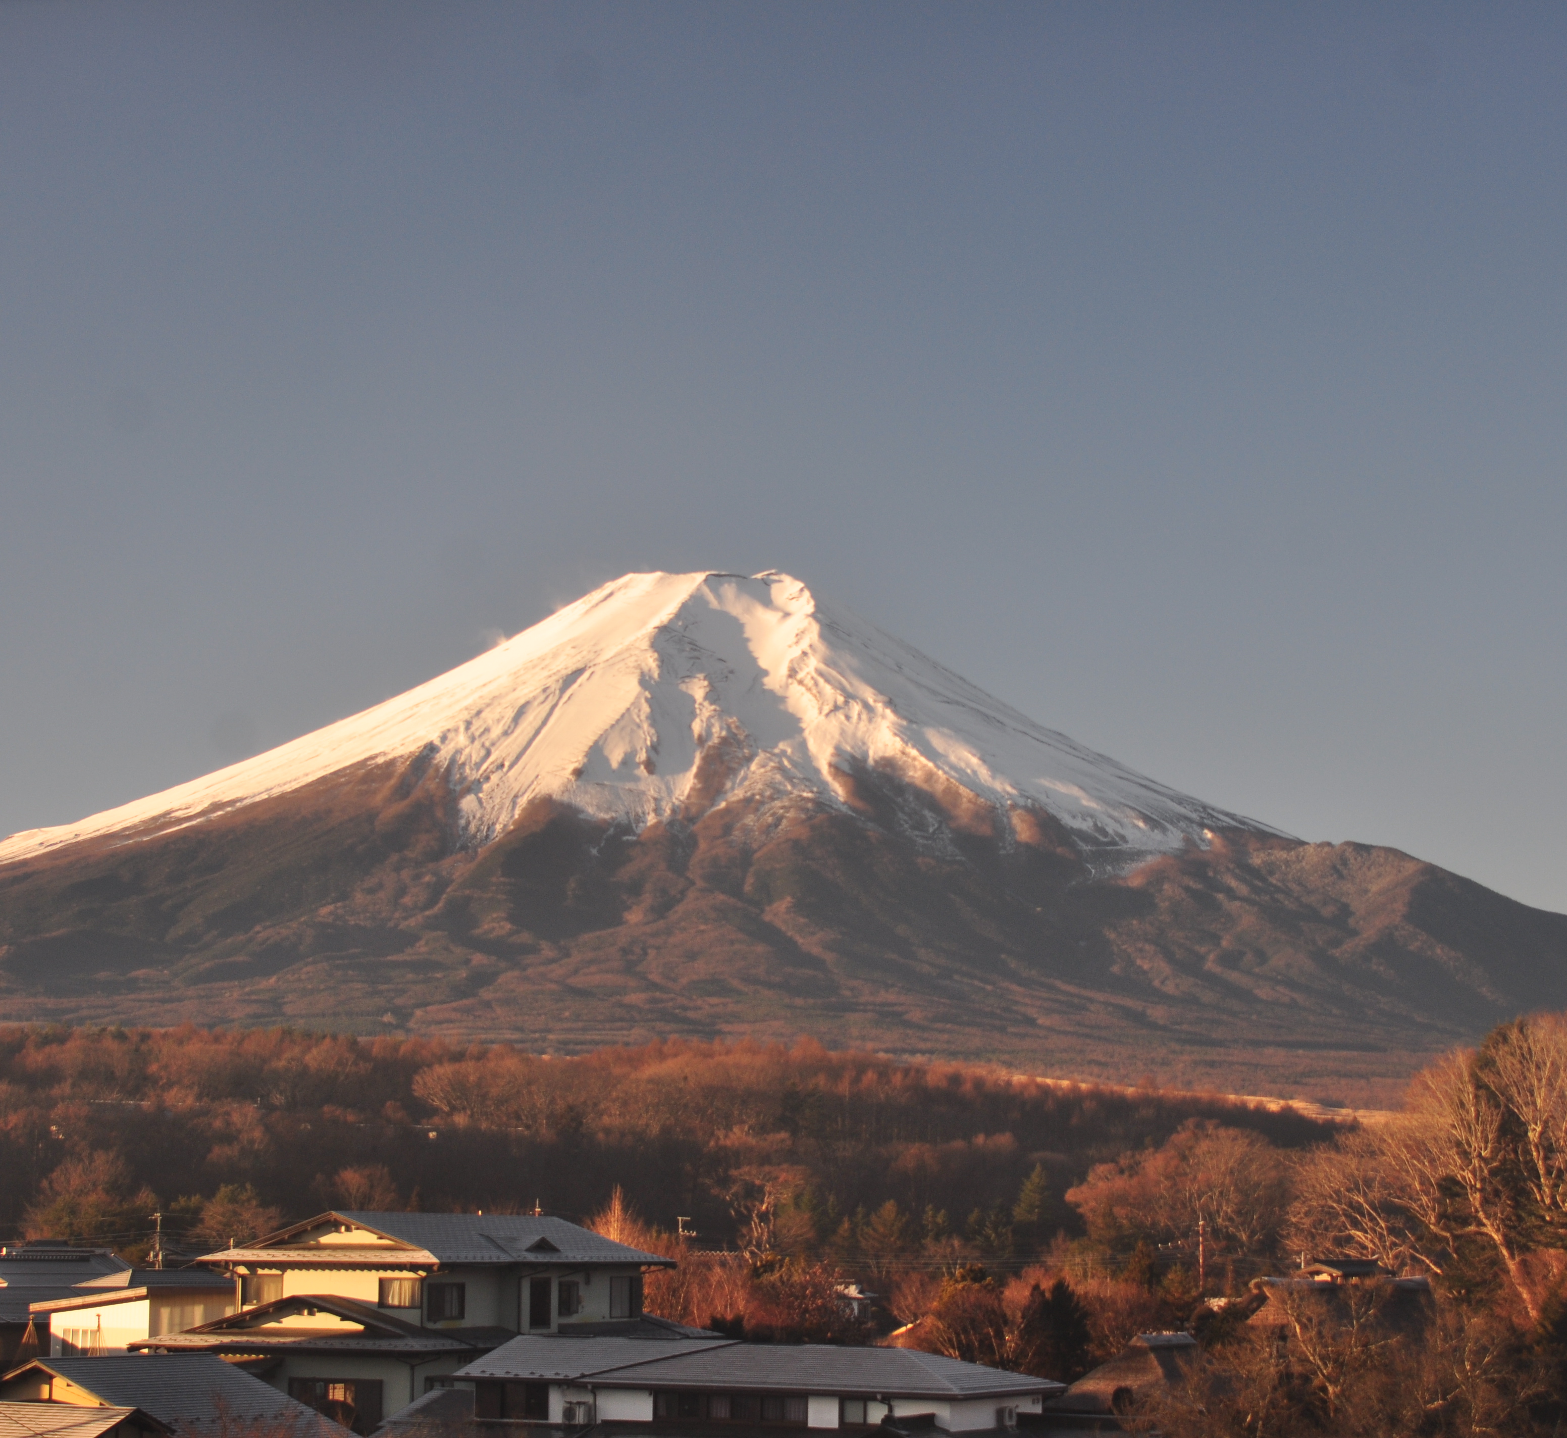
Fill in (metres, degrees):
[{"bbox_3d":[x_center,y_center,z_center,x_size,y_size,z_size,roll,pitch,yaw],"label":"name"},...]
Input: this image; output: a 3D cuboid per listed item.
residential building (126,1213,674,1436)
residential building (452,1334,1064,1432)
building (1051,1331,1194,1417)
[{"bbox_3d":[-13.027,21.569,117.000,11.500,7.800,16.500,-4,-9,27],"label":"residential building"},{"bbox_3d":[-0.720,20.529,95.200,16.300,4.300,8.200,-4,-9,27],"label":"residential building"},{"bbox_3d":[12.515,23.870,114.000,6.200,4.600,6.000,8,-11,-43],"label":"building"}]

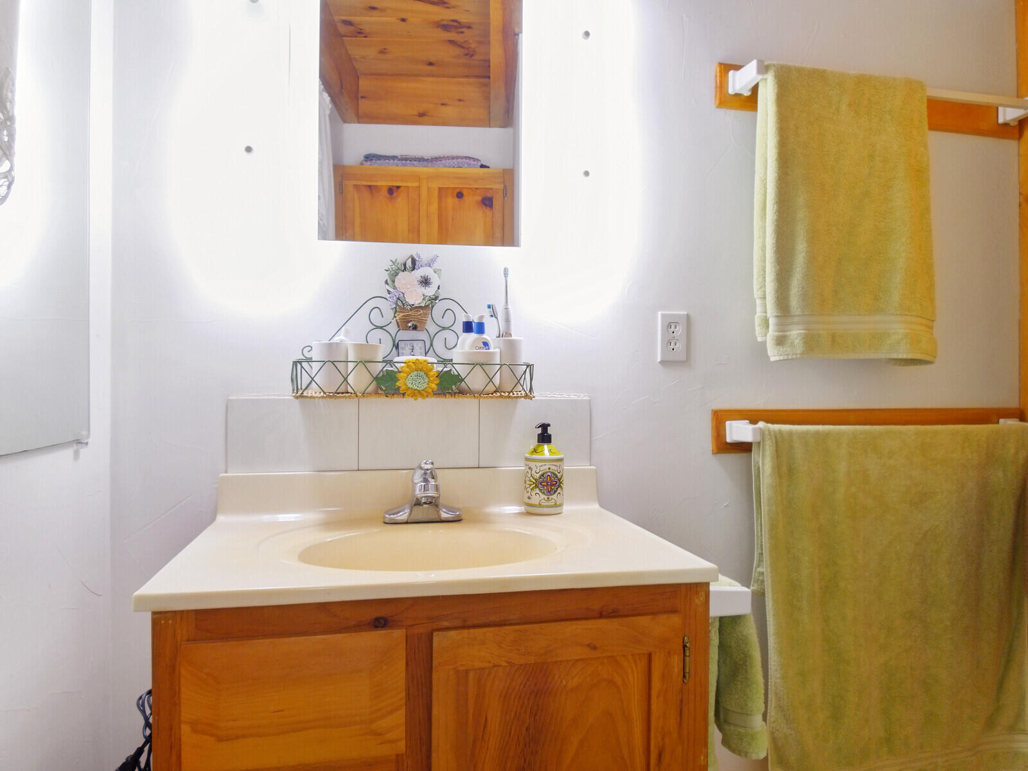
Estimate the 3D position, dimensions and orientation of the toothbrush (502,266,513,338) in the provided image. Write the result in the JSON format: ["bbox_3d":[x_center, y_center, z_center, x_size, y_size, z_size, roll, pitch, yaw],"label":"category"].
[{"bbox_3d":[-0.014,-0.129,1.358,0.022,0.232,0.027,-1,3,-6],"label":"toothbrush"}]

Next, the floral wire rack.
[{"bbox_3d":[-0.197,-0.079,1.321,0.468,0.211,0.113,0,0,-13],"label":"floral wire rack"}]

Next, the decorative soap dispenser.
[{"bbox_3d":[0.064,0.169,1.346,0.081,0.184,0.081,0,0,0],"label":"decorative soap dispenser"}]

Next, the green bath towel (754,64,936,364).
[{"bbox_3d":[0.767,-0.384,1.515,0.442,0.658,0.080,0,0,-13],"label":"green bath towel"}]

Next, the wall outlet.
[{"bbox_3d":[0.367,-0.111,1.503,0.071,0.115,0.008,0,0,-13],"label":"wall outlet"}]

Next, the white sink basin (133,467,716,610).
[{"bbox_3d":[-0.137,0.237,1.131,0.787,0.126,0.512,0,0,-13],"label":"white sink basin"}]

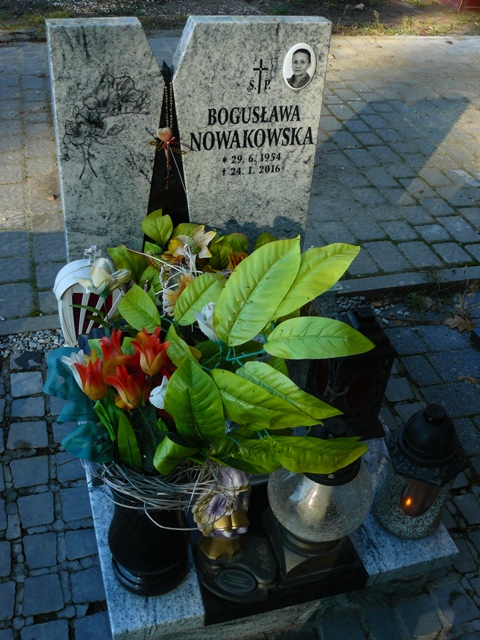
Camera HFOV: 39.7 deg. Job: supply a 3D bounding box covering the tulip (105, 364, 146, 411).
[{"bbox_3d":[-0.179,0.106,1.049,0.056,0.066,0.056,-16,42,-7],"label":"tulip"}]

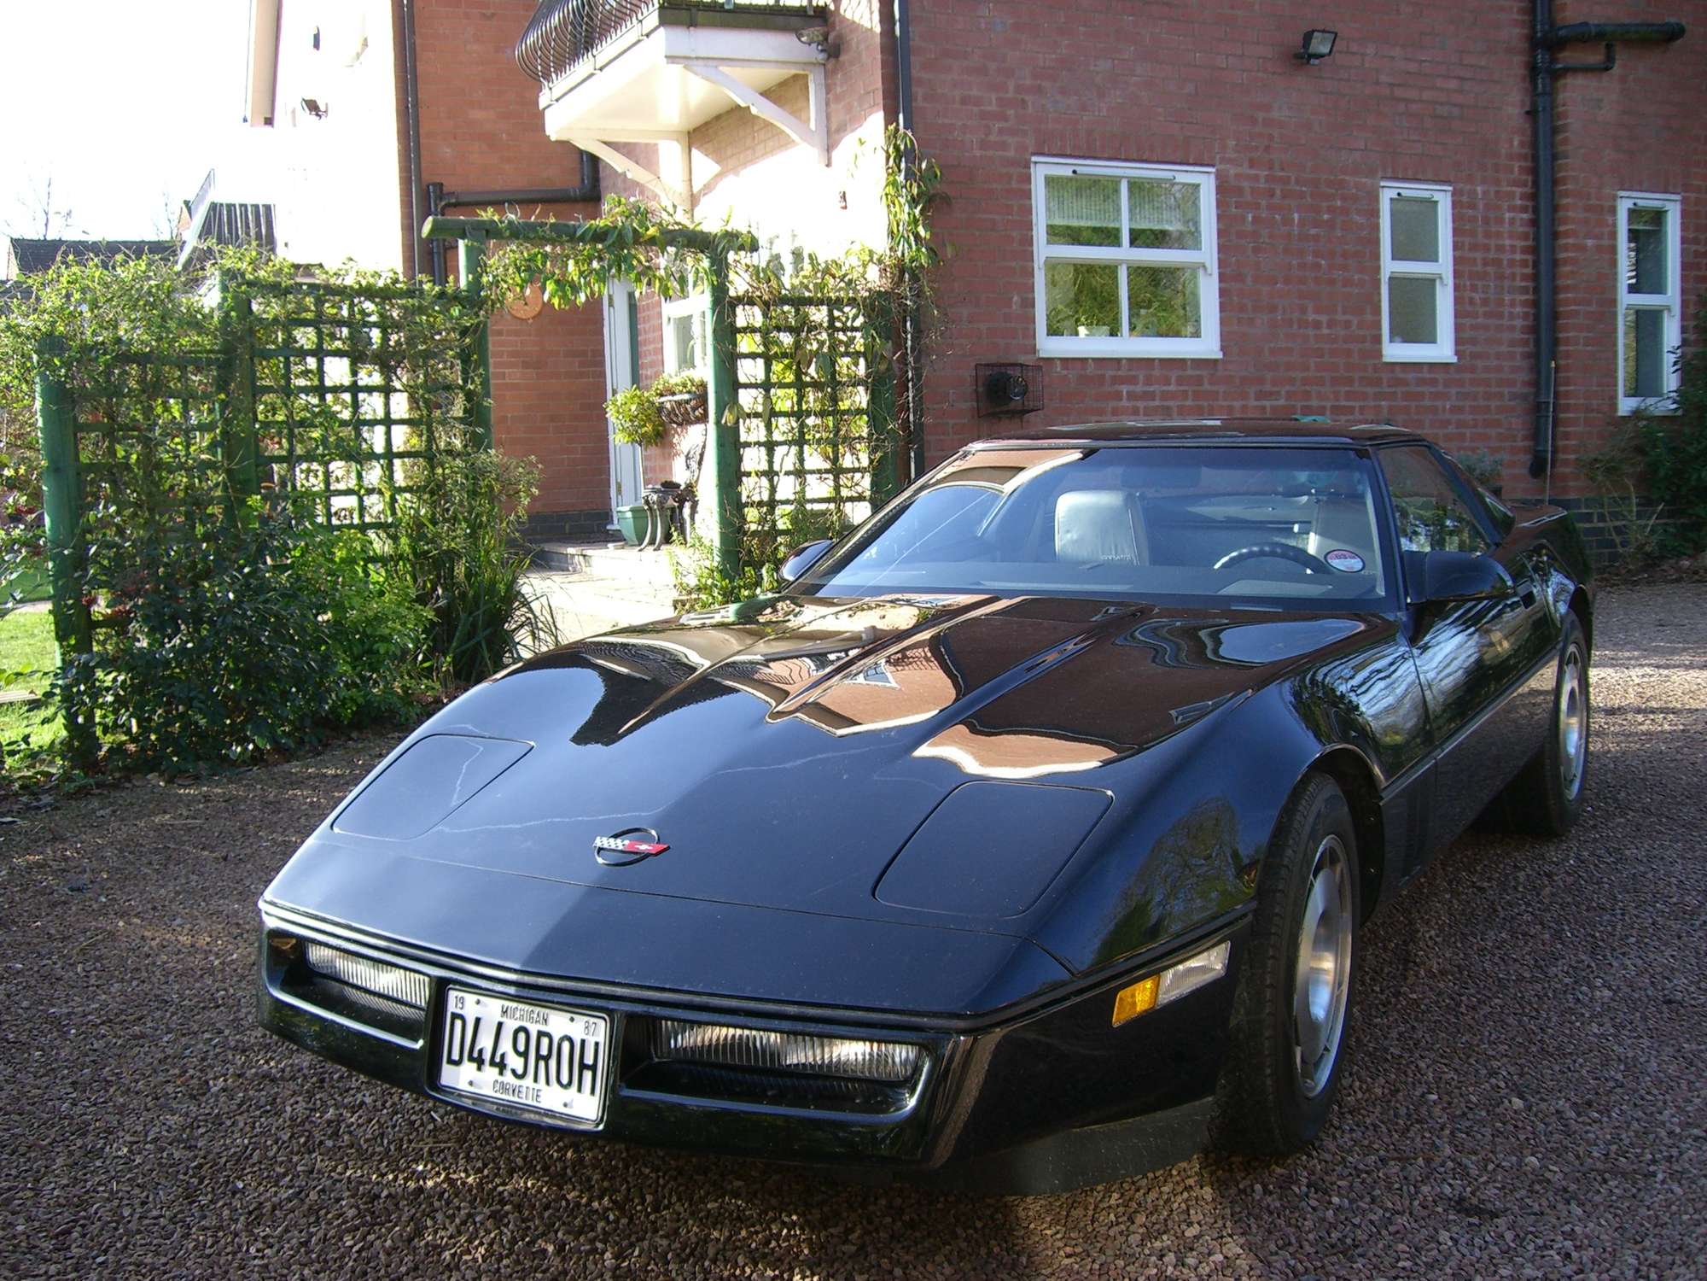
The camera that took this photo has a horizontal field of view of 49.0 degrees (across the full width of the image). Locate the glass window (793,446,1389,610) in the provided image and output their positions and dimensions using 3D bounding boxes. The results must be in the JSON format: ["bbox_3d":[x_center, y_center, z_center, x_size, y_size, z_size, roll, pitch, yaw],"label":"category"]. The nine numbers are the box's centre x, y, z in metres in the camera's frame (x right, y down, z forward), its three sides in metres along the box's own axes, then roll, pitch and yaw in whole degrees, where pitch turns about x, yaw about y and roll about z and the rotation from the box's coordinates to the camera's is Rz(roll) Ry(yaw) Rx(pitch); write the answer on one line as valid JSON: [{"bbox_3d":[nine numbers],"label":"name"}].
[{"bbox_3d":[0.586,-0.289,4.490,1.470,0.130,0.830,3,37,30],"label":"glass window"}]

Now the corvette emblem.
[{"bbox_3d":[-0.348,0.323,2.933,0.138,0.012,0.100,3,29,30],"label":"corvette emblem"}]

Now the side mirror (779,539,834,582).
[{"bbox_3d":[-0.133,-0.205,4.952,0.210,0.120,0.150,3,9,30],"label":"side mirror"}]

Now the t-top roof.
[{"bbox_3d":[0.906,-0.546,5.019,1.130,0.085,0.640,3,9,30],"label":"t-top roof"}]

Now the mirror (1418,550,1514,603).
[{"bbox_3d":[1.335,-0.137,4.097,0.210,0.120,0.150,3,9,30],"label":"mirror"}]

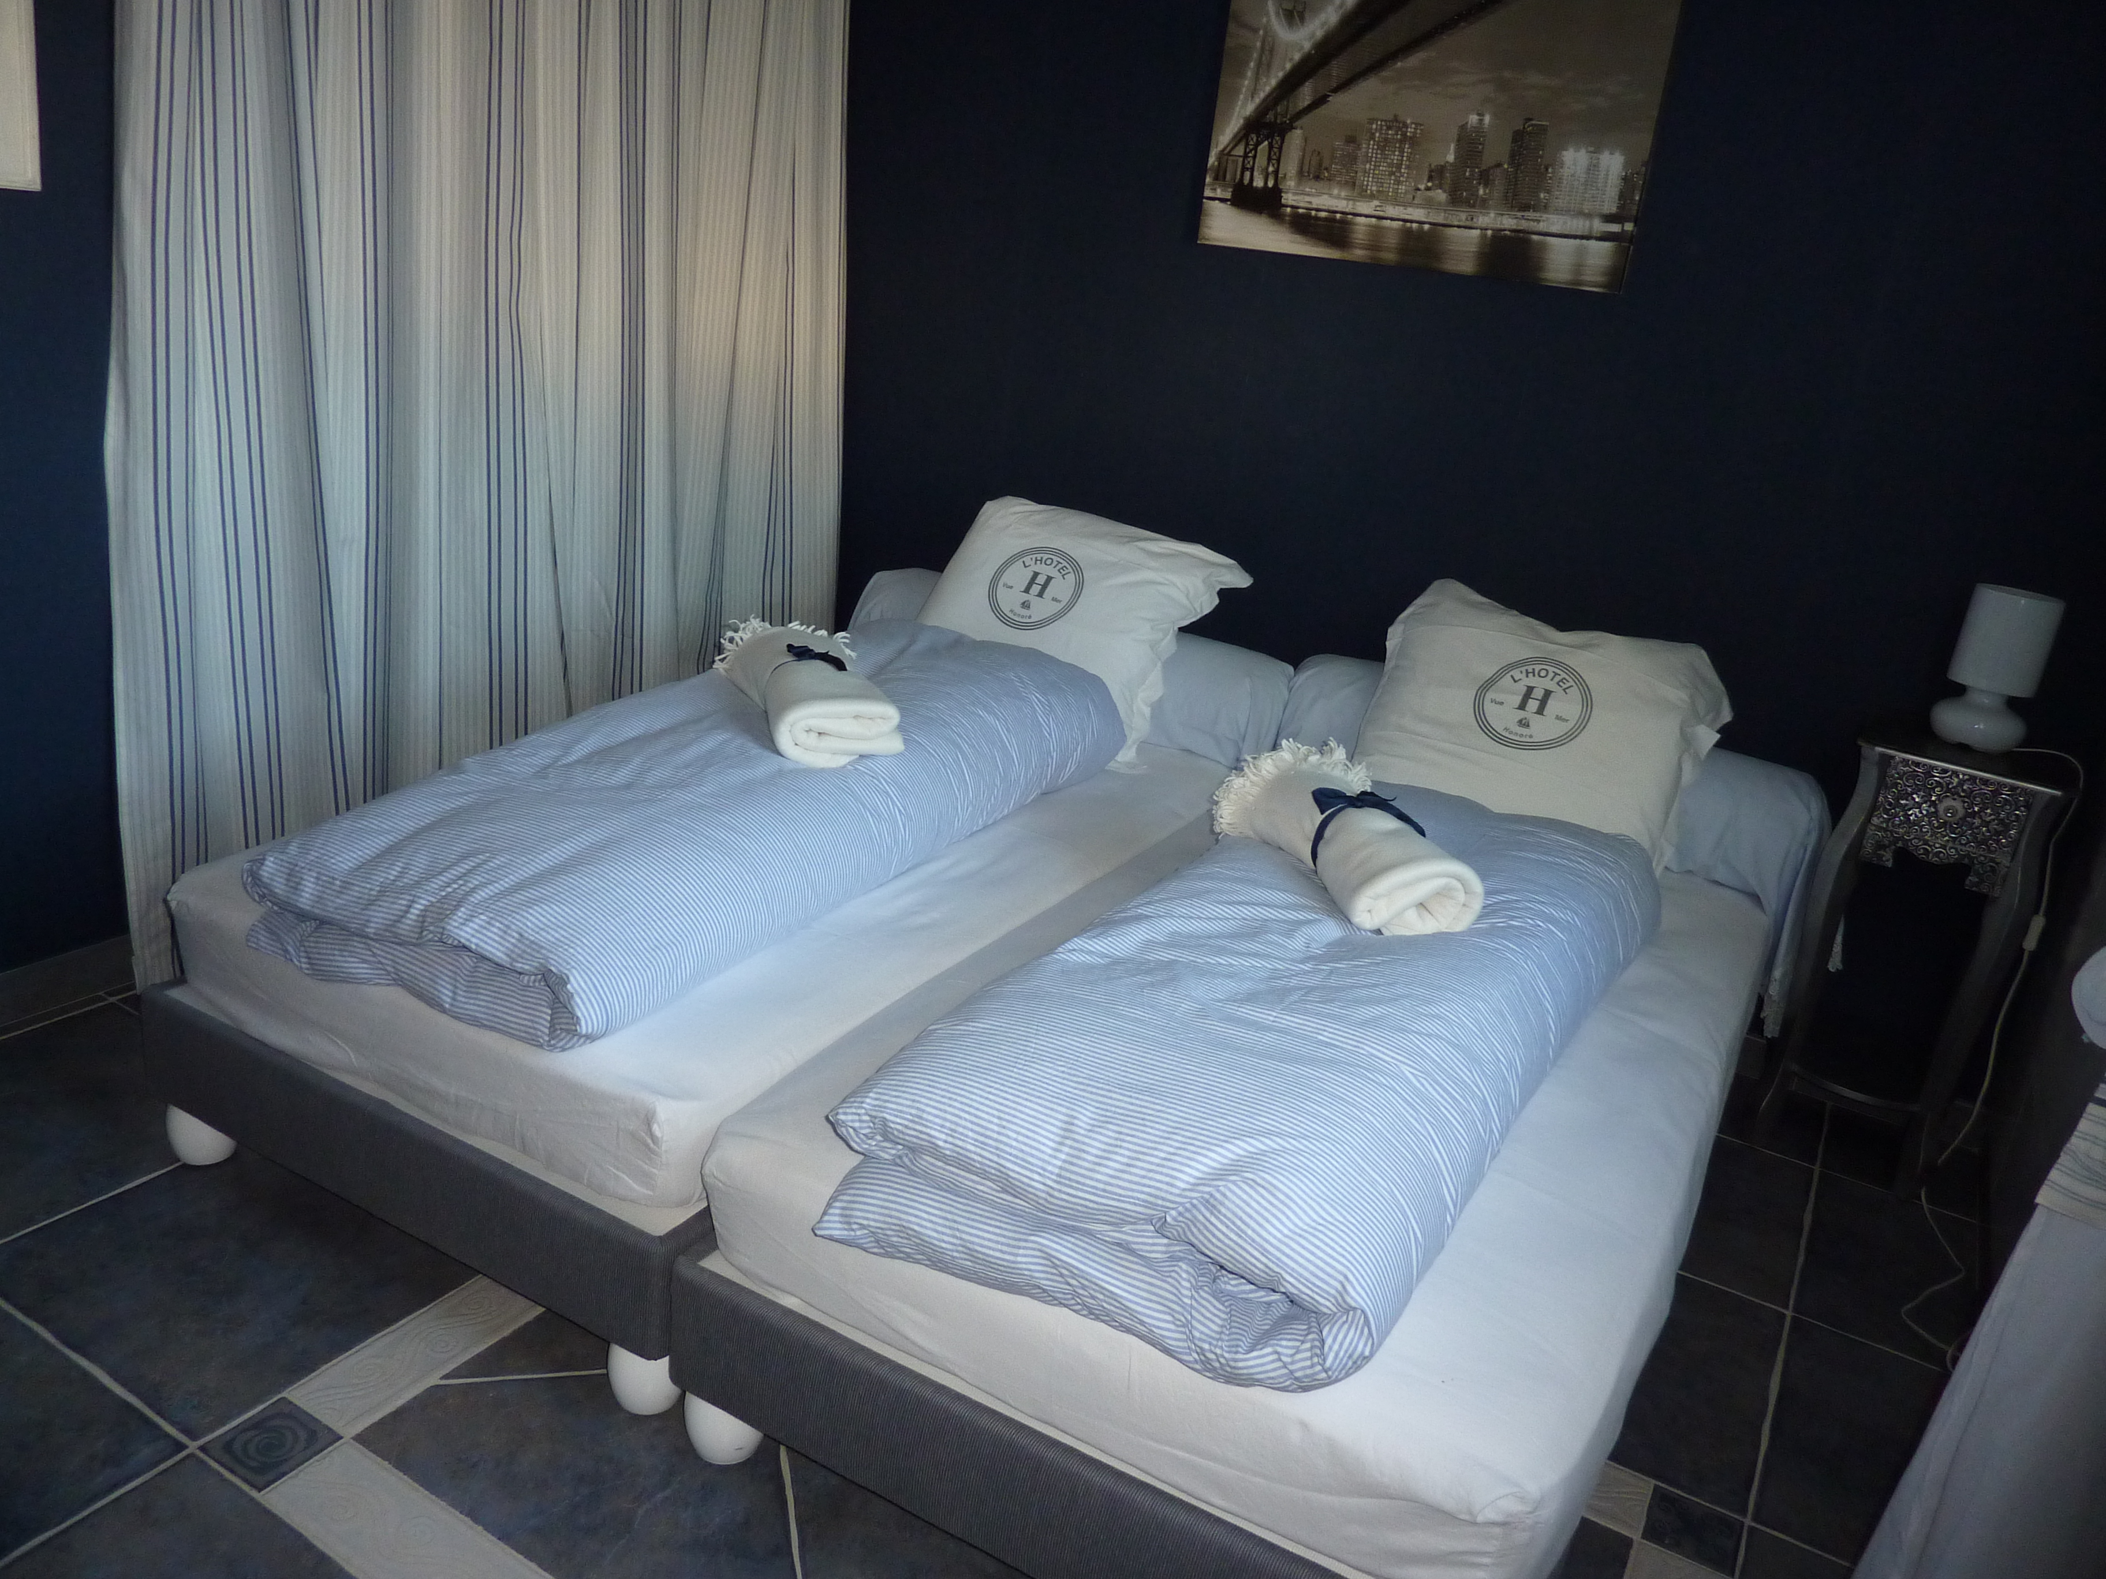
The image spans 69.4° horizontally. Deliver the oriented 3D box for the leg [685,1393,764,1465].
[{"bbox_3d":[-0.374,0.724,1.740,0.092,0.090,0.092,6,19,-2],"label":"leg"}]

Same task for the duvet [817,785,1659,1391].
[{"bbox_3d":[0.377,0.217,2.076,0.640,0.190,1.580,16,21,25],"label":"duvet"}]

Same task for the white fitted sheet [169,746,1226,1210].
[{"bbox_3d":[-0.342,0.086,2.705,0.890,0.165,1.890,16,21,25],"label":"white fitted sheet"}]

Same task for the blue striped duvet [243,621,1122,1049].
[{"bbox_3d":[-0.447,-0.043,2.529,0.640,0.190,1.620,16,21,23],"label":"blue striped duvet"}]

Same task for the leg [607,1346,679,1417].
[{"bbox_3d":[-0.479,0.691,1.796,0.092,0.090,0.092,16,21,25],"label":"leg"}]

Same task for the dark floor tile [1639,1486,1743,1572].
[{"bbox_3d":[0.768,0.891,1.823,0.107,0.010,0.107,17,21,26],"label":"dark floor tile"}]

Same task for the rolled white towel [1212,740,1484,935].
[{"bbox_3d":[0.421,0.068,2.141,0.190,0.130,0.410,1,20,-16],"label":"rolled white towel"}]

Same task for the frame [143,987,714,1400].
[{"bbox_3d":[-0.383,0.251,2.725,0.920,0.170,1.910,16,21,25],"label":"frame"}]

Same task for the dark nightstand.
[{"bbox_3d":[1.478,0.285,2.656,0.300,0.755,0.280,18,22,30],"label":"dark nightstand"}]

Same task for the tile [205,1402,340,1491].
[{"bbox_3d":[-0.869,0.730,1.692,0.107,0.010,0.107,17,21,26],"label":"tile"}]

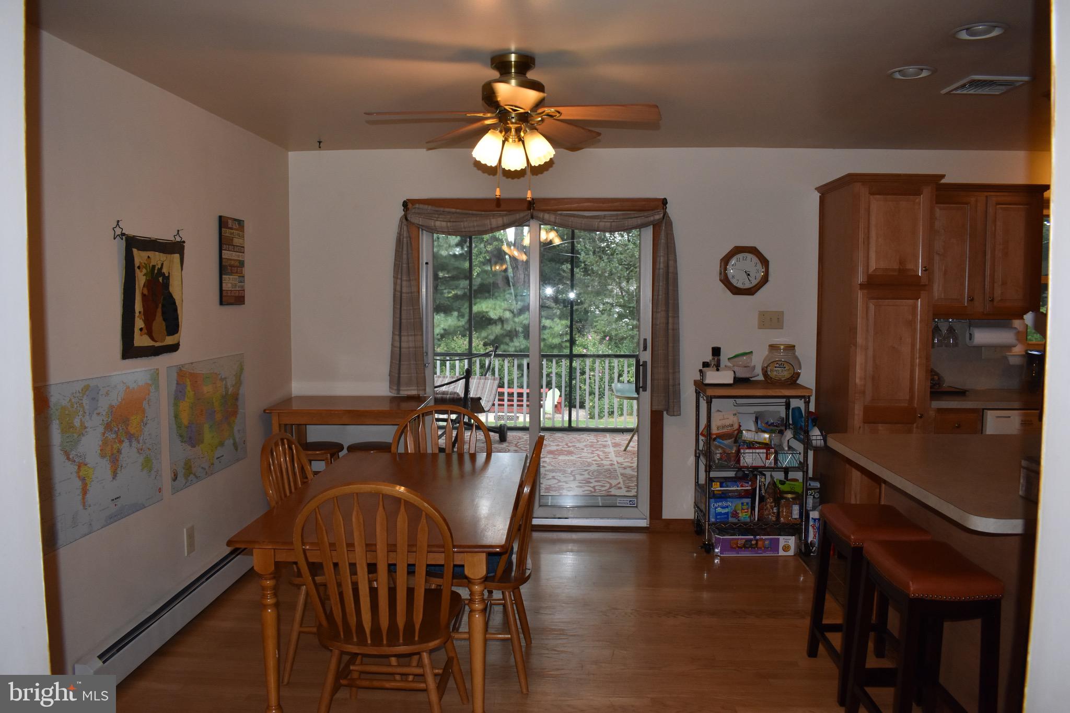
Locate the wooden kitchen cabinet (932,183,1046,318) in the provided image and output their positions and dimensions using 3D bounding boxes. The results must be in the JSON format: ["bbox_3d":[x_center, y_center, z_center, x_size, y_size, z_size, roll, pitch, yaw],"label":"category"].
[{"bbox_3d":[2.563,-0.613,4.777,0.780,0.795,0.370,0,5,2],"label":"wooden kitchen cabinet"}]

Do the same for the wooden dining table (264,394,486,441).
[{"bbox_3d":[-1.109,0.716,4.905,0.892,0.875,0.600,0,5,2],"label":"wooden dining table"}]

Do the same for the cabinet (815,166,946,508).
[{"bbox_3d":[1.972,0.073,4.731,0.520,2.180,0.650,0,4,1],"label":"cabinet"}]

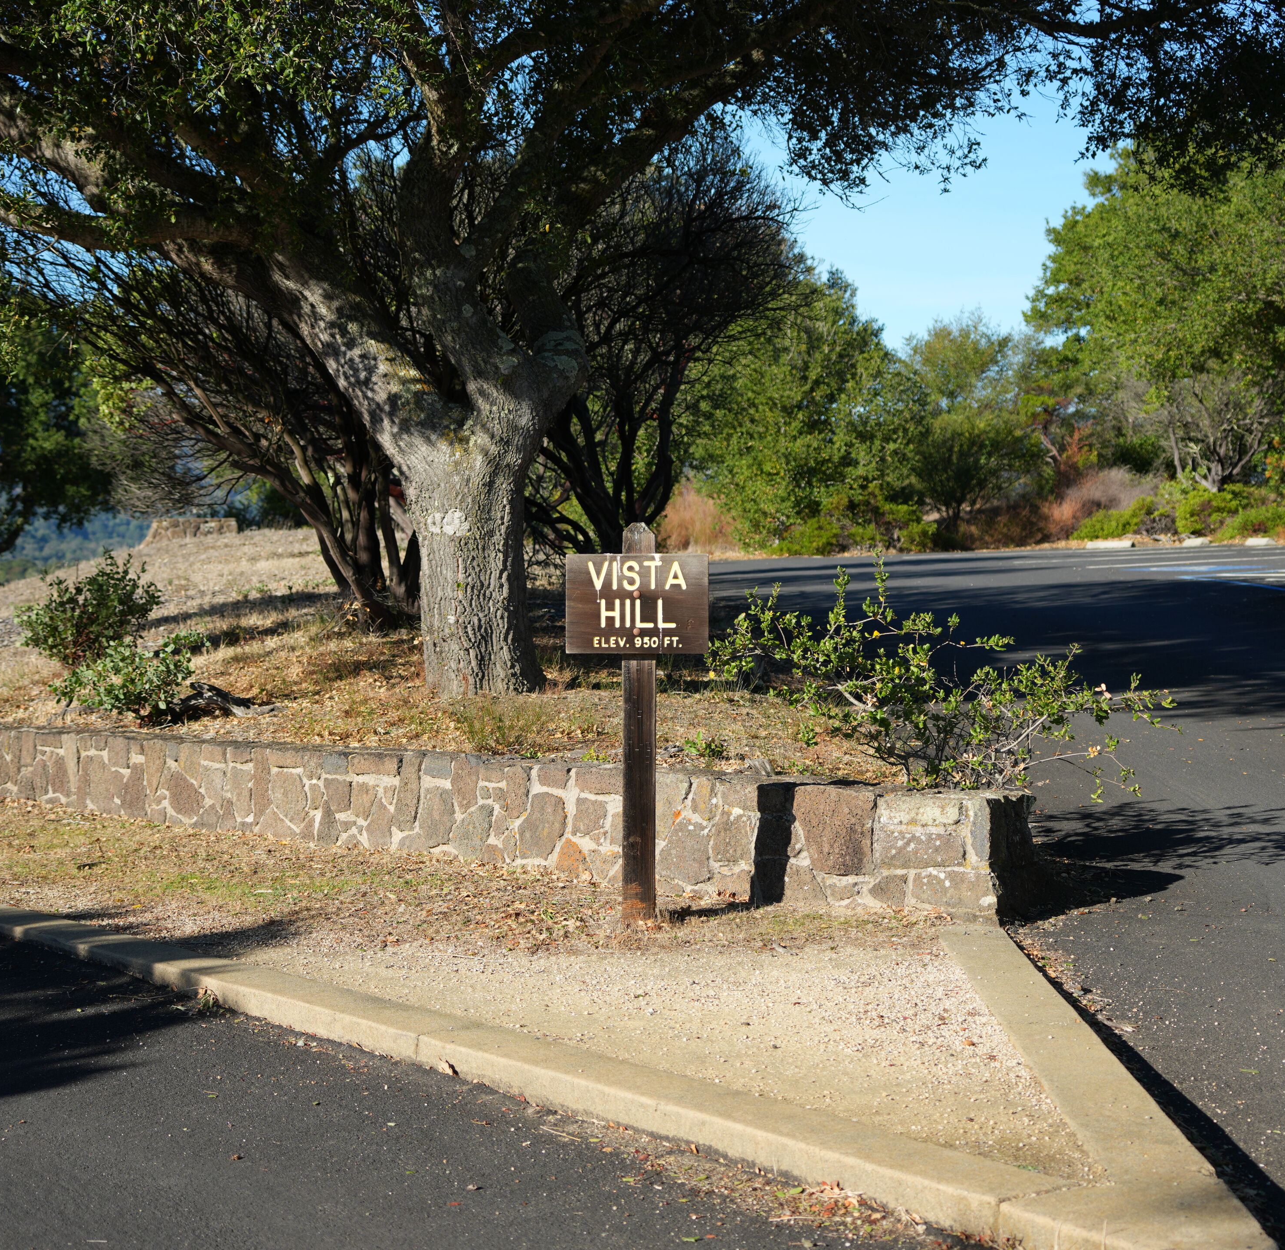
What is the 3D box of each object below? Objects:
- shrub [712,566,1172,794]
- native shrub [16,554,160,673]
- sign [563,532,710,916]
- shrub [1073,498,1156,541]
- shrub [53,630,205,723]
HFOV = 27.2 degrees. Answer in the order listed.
[{"bbox_3d":[1.010,0.174,9.000,1.550,0.780,1.250,0,3,0],"label":"shrub"},{"bbox_3d":[-2.710,-0.057,13.000,0.720,0.600,0.680,0,3,0],"label":"native shrub"},{"bbox_3d":[-0.014,0.315,8.400,0.448,1.250,0.150,0,3,0],"label":"sign"},{"bbox_3d":[8.702,-1.946,49.000,1.550,0.800,1.400,0,3,0],"label":"shrub"},{"bbox_3d":[-2.242,0.230,11.600,0.670,0.420,0.600,0,3,0],"label":"shrub"}]

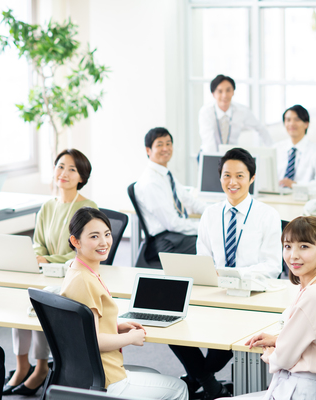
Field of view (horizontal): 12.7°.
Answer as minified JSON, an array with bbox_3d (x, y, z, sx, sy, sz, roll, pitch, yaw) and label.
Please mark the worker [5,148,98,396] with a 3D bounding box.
[{"bbox_3d":[-0.572,0.371,7.906,0.480,1.295,0.720,3,8,24],"label":"worker"}]

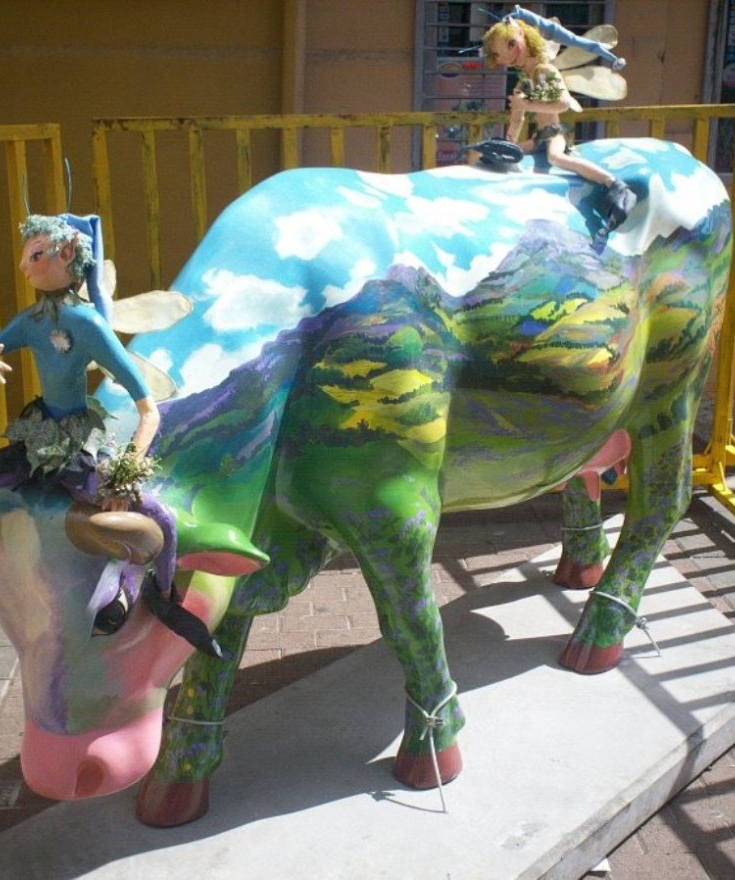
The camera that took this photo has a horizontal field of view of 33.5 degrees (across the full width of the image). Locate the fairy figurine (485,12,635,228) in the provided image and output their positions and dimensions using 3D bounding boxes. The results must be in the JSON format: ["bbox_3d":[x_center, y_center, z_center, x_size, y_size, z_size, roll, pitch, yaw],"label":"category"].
[{"bbox_3d":[0.388,-0.666,2.530,0.290,0.425,0.260,-8,19,-24],"label":"fairy figurine"}]

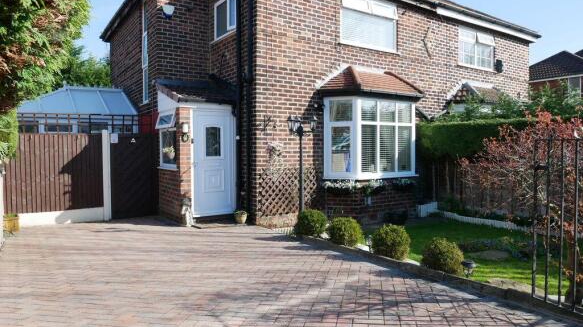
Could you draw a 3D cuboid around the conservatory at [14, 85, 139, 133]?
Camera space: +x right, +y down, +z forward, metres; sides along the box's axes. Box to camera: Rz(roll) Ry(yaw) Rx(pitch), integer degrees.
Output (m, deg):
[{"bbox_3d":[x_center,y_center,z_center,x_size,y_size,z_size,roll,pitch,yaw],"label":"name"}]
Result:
[{"bbox_3d":[-6.117,-0.535,11.275,2.720,3.260,3.800,-1,2,-33],"label":"conservatory"}]

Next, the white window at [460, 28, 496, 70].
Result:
[{"bbox_3d":[5.275,-3.221,11.483,1.770,1.090,0.080,-1,2,-33],"label":"white window"}]

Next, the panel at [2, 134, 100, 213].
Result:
[{"bbox_3d":[-4.594,0.167,7.880,1.690,1.490,0.060,-1,2,-33],"label":"panel"}]

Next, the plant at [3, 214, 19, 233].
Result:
[{"bbox_3d":[-4.932,1.041,7.089,0.270,0.330,0.270,-2,3,-34],"label":"plant"}]

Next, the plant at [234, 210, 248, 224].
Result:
[{"bbox_3d":[-0.989,1.040,8.020,0.260,0.250,0.260,0,2,0],"label":"plant"}]

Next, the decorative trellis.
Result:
[{"bbox_3d":[-0.021,0.533,8.051,1.441,0.947,0.050,-2,3,-34],"label":"decorative trellis"}]

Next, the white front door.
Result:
[{"bbox_3d":[-1.566,-0.040,8.226,0.910,2.150,0.090,-1,2,-33],"label":"white front door"}]

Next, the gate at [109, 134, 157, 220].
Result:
[{"bbox_3d":[-3.281,0.261,8.475,0.940,1.780,0.060,-2,3,-34],"label":"gate"}]

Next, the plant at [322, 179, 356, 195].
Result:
[{"bbox_3d":[1.011,0.495,8.358,0.720,0.320,0.220,0,2,15],"label":"plant"}]

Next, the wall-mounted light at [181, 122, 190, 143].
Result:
[{"bbox_3d":[-1.987,-0.582,7.590,0.140,0.400,0.150,-2,3,-34],"label":"wall-mounted light"}]

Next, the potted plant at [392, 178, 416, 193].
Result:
[{"bbox_3d":[2.545,0.496,9.102,0.600,0.300,0.200,-1,2,-33],"label":"potted plant"}]

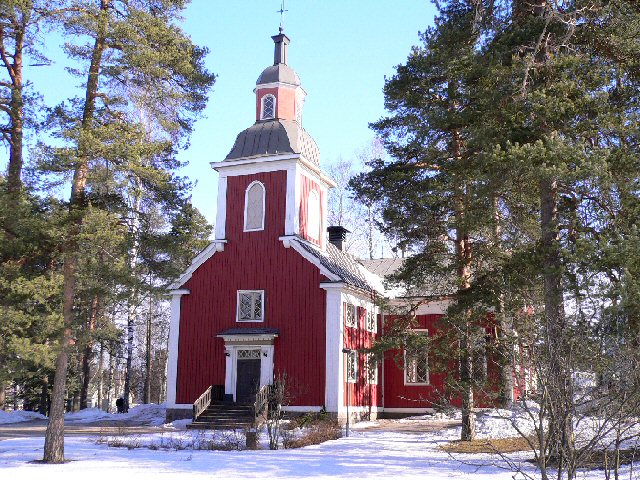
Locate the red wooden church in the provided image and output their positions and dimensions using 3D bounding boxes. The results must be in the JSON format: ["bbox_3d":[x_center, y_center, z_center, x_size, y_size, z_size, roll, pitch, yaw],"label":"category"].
[{"bbox_3d":[4.253,0.006,54.907,20.056,25.615,25.179,-4,-13,22],"label":"red wooden church"}]

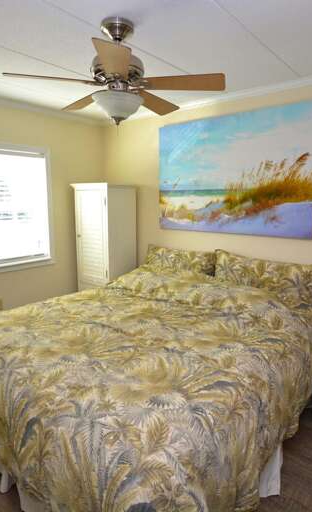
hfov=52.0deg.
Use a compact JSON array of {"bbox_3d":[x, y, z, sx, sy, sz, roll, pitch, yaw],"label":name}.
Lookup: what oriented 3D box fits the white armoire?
[{"bbox_3d":[-0.563,0.037,3.657,0.615,1.658,0.458,9,14,39],"label":"white armoire"}]

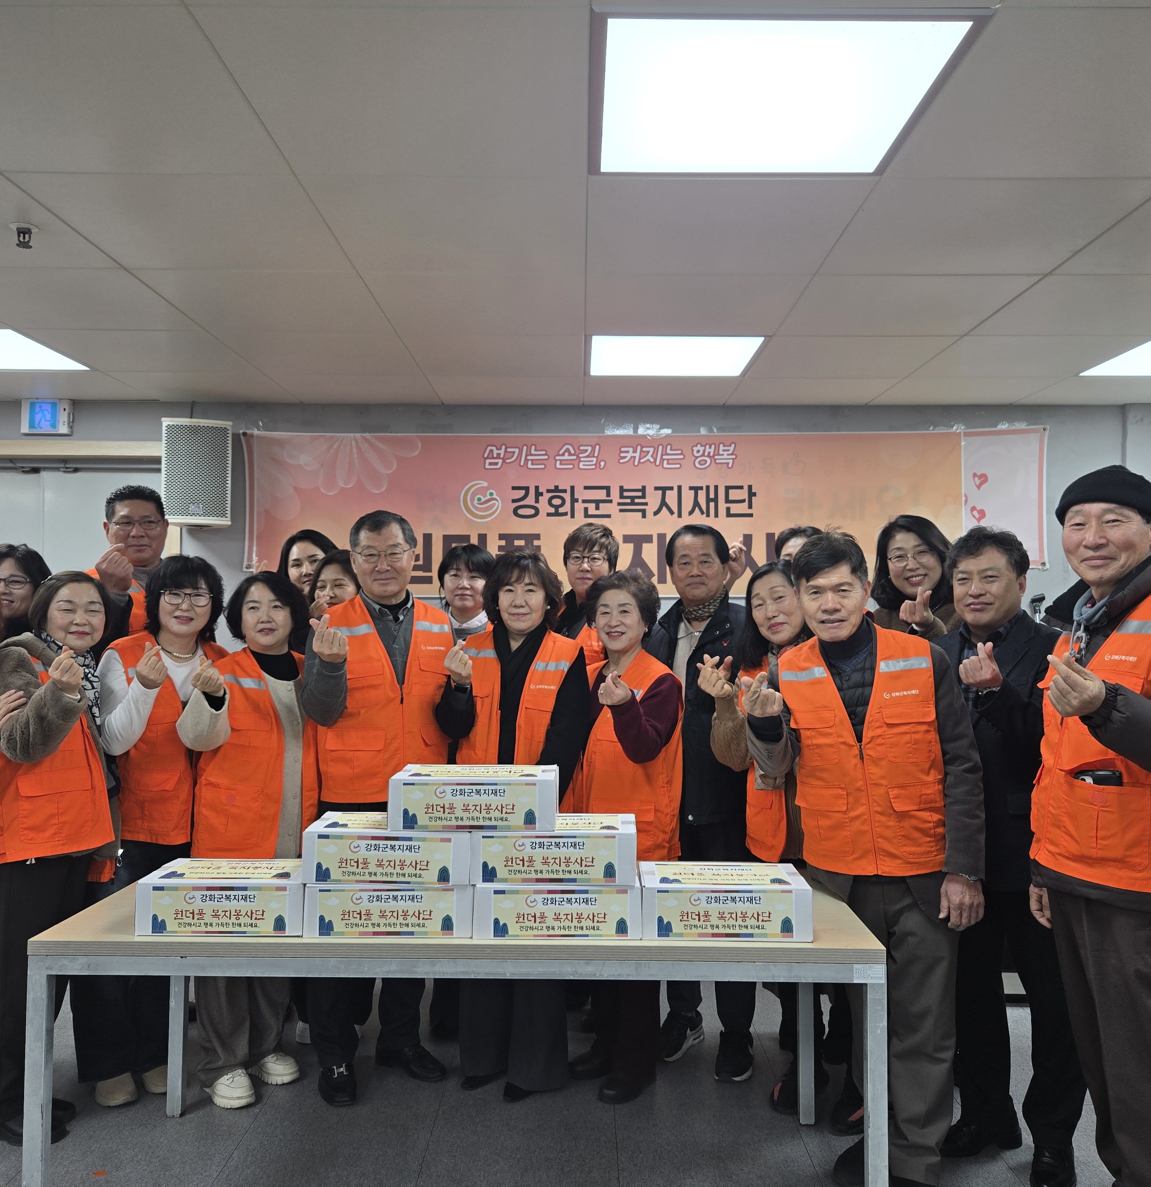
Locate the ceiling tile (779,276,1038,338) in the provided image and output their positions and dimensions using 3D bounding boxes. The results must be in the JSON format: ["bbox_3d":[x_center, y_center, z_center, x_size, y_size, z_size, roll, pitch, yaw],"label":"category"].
[{"bbox_3d":[0.929,-0.832,3.015,0.600,0.020,0.600,0,-1,0],"label":"ceiling tile"}]

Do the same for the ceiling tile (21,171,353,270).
[{"bbox_3d":[-0.874,-0.859,2.441,0.600,0.020,0.600,0,-1,0],"label":"ceiling tile"}]

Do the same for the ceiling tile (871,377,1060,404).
[{"bbox_3d":[1.534,-0.803,4.170,0.600,0.020,0.506,0,-1,0],"label":"ceiling tile"}]

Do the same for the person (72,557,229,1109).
[{"bbox_3d":[-1.268,0.692,3.164,0.480,1.606,0.360,1,-1,-15],"label":"person"}]

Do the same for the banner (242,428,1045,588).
[{"bbox_3d":[0.289,-0.351,4.456,3.422,0.691,0.020,0,-1,0],"label":"banner"}]

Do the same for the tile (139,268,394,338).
[{"bbox_3d":[-0.871,-0.846,3.034,0.600,0.020,0.600,0,-1,0],"label":"tile"}]

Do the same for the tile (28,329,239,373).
[{"bbox_3d":[-1.468,-0.839,3.637,0.600,0.020,0.600,0,-1,0],"label":"tile"}]

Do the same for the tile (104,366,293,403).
[{"bbox_3d":[-1.466,-0.822,4.177,0.600,0.020,0.540,0,-1,0],"label":"tile"}]

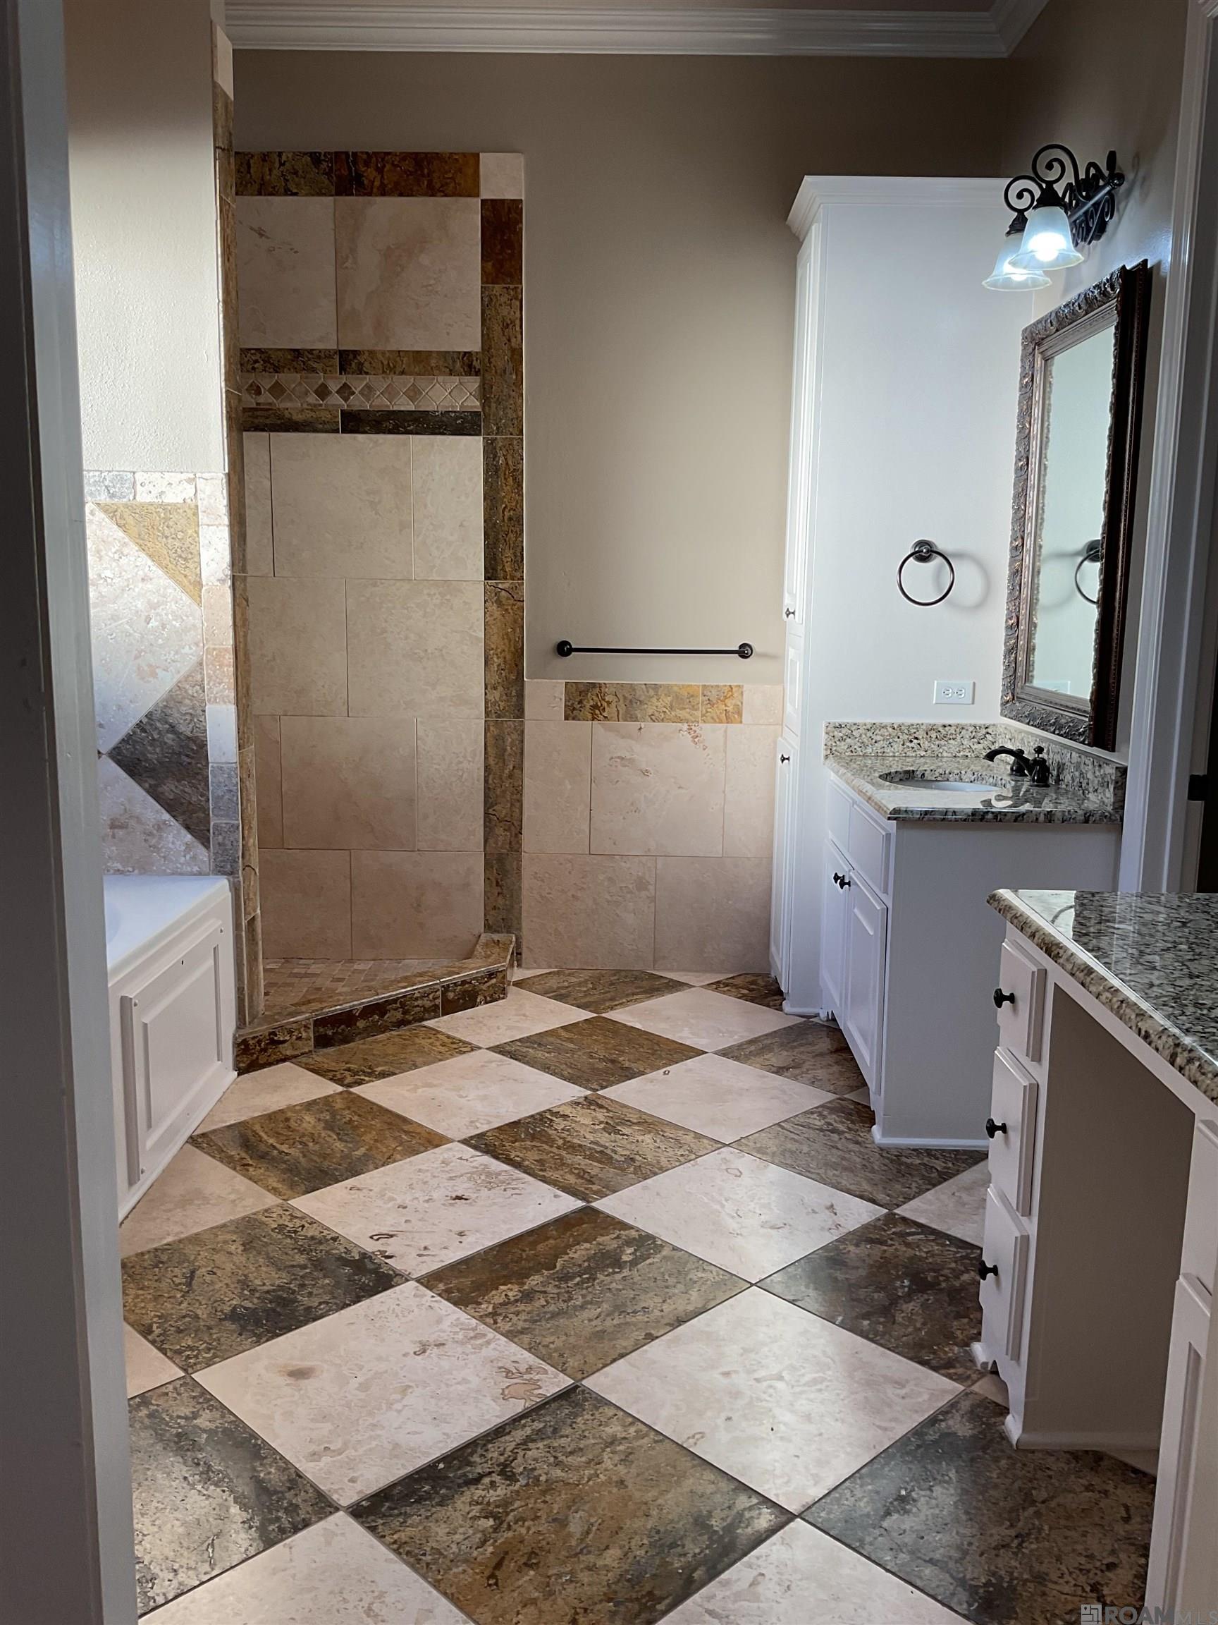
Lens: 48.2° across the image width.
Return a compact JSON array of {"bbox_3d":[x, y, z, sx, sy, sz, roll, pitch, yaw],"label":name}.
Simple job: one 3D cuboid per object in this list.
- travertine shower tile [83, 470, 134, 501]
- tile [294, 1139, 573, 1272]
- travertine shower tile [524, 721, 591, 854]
[{"bbox_3d":[-1.287,-0.831,3.478,0.152,0.074,0.013,1,10,1],"label":"travertine shower tile"},{"bbox_3d":[-0.370,0.847,2.927,0.457,0.012,0.457,-9,13,-44],"label":"tile"},{"bbox_3d":[-0.174,-0.084,4.598,0.219,0.455,0.013,1,10,1],"label":"travertine shower tile"}]

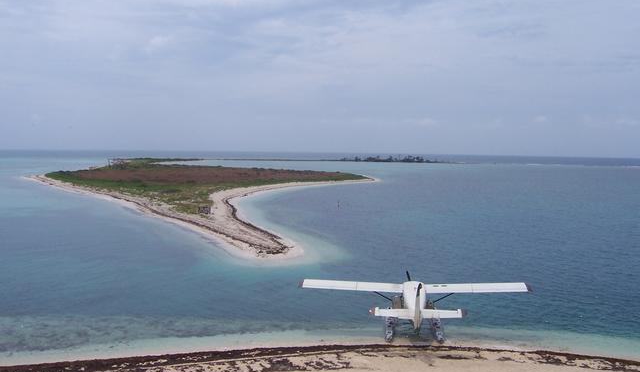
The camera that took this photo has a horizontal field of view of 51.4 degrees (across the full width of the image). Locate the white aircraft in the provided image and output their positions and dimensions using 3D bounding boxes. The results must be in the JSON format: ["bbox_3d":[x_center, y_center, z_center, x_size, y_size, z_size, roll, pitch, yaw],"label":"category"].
[{"bbox_3d":[7.000,8.380,49.400,17.700,4.750,12.800,1,5,5],"label":"white aircraft"}]

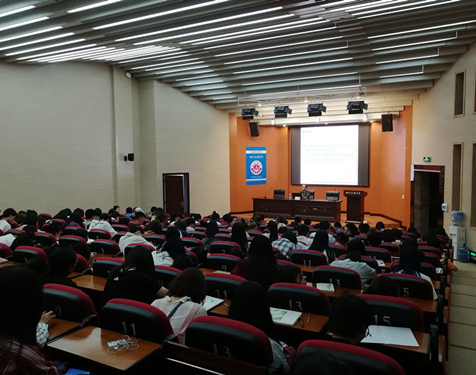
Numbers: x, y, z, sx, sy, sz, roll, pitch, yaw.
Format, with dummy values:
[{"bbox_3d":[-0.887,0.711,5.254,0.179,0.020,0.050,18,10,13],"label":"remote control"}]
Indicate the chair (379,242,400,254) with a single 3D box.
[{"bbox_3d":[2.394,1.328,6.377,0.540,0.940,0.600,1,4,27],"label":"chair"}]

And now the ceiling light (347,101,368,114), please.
[{"bbox_3d":[3.818,-2.556,12.462,0.650,0.420,0.360,2,5,29],"label":"ceiling light"}]

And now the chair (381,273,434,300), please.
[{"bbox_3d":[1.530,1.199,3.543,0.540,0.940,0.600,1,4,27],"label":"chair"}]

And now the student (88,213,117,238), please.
[{"bbox_3d":[-2.381,1.006,6.850,0.520,1.130,0.750,2,5,27],"label":"student"}]

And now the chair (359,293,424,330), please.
[{"bbox_3d":[0.979,1.116,2.515,0.480,0.990,0.600,2,5,29],"label":"chair"}]

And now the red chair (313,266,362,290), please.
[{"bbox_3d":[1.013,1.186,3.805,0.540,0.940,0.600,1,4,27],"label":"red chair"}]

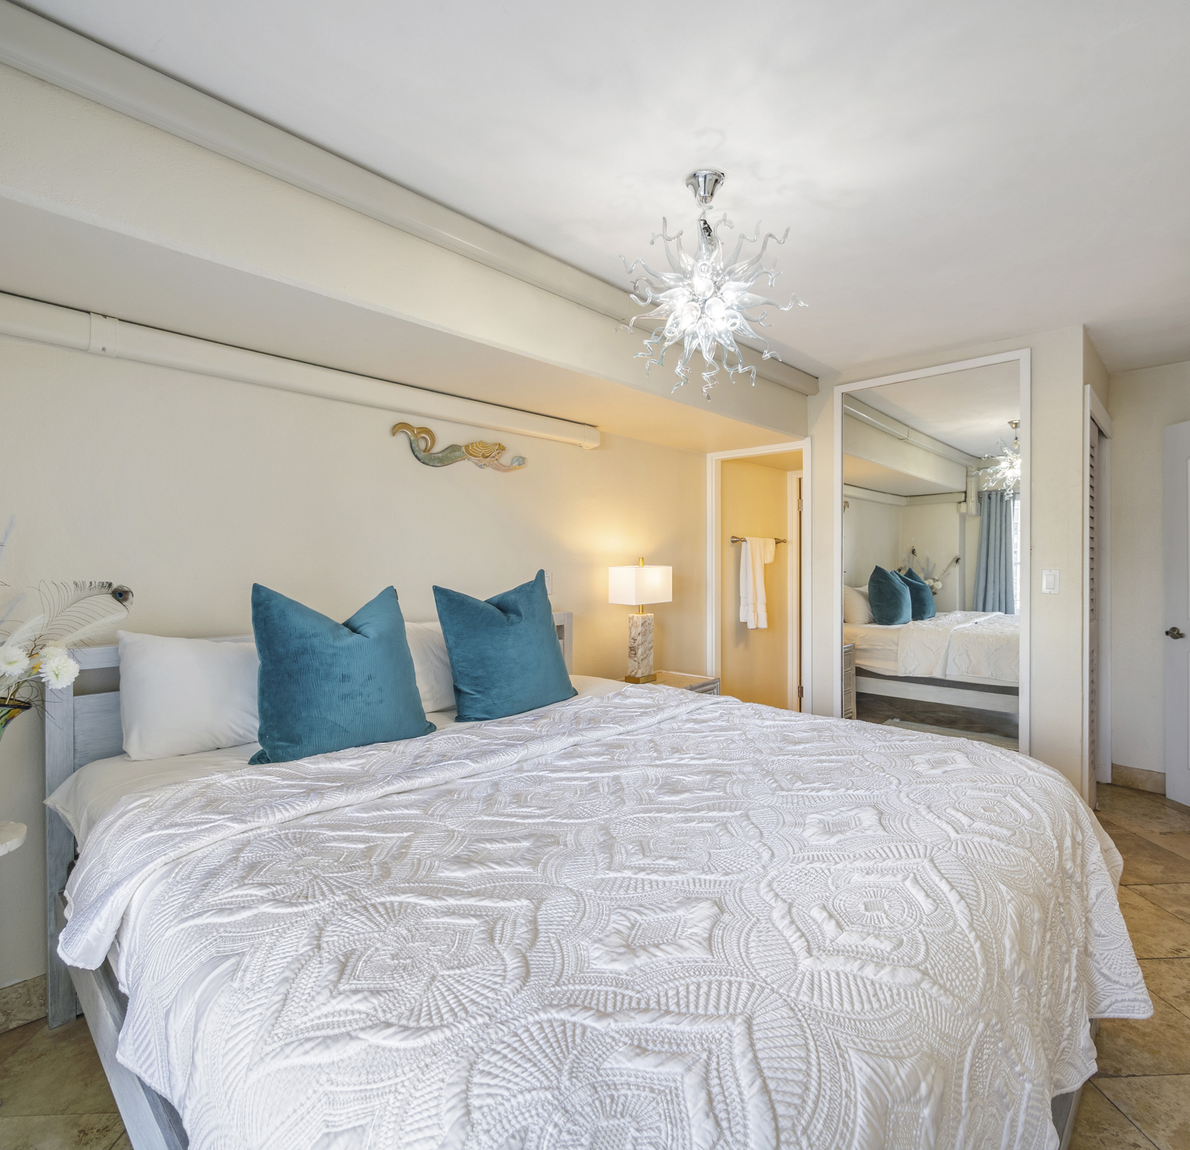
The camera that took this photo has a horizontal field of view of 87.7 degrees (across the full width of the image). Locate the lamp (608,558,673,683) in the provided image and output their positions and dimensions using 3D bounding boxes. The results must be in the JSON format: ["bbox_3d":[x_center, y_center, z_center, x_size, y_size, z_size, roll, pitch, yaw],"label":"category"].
[{"bbox_3d":[0.268,0.257,3.574,0.200,0.711,0.332,0,1,44],"label":"lamp"}]

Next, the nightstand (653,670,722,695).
[{"bbox_3d":[0.295,0.931,3.471,0.400,0.633,0.845,0,1,44],"label":"nightstand"}]

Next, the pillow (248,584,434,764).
[{"bbox_3d":[-0.798,0.270,1.954,0.550,0.515,0.200,-1,-12,-44],"label":"pillow"}]

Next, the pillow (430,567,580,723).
[{"bbox_3d":[-0.346,0.252,2.425,0.200,0.530,0.565,-17,-11,43],"label":"pillow"}]

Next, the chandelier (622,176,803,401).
[{"bbox_3d":[0.330,-0.843,1.807,0.545,0.640,0.545,0,1,0],"label":"chandelier"}]

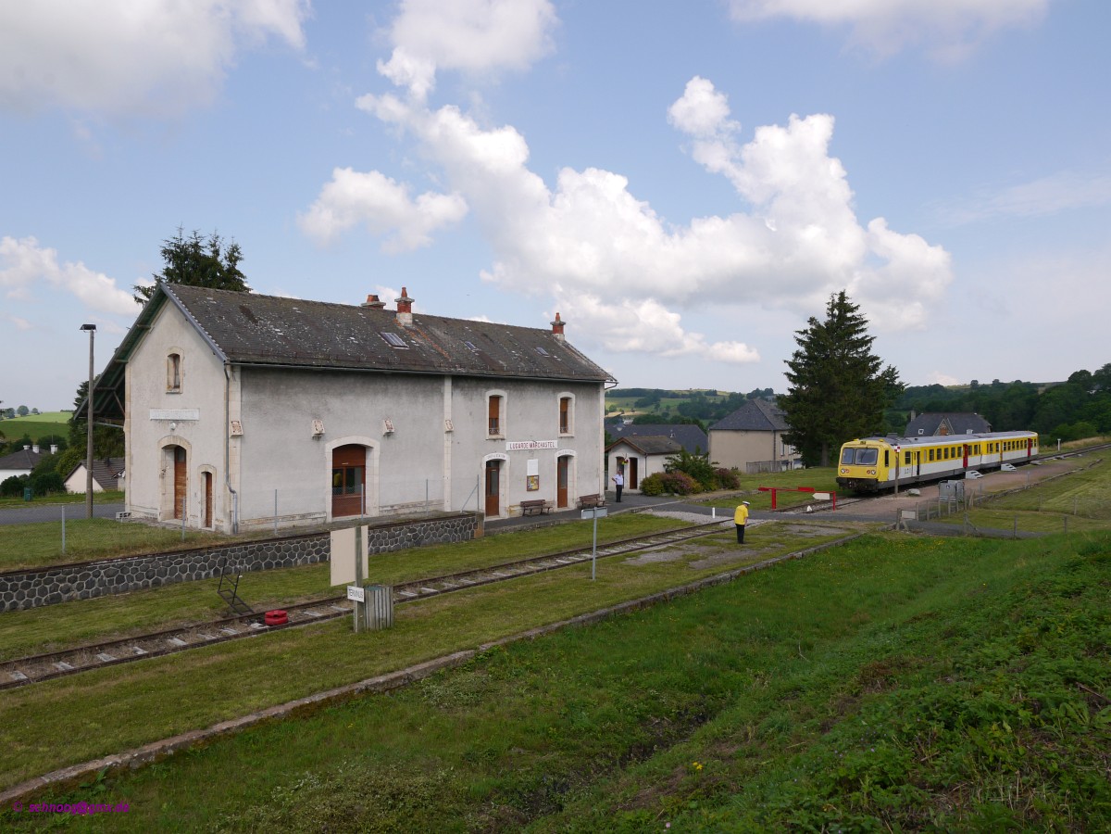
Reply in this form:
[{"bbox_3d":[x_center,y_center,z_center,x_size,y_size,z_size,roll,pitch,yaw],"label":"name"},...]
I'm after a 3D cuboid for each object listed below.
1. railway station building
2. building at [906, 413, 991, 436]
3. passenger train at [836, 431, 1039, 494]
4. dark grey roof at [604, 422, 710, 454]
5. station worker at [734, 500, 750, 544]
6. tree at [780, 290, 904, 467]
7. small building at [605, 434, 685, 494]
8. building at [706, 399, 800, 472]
[{"bbox_3d":[-8.946,-0.470,40.921,13.224,10.334,22.257,0,0,41],"label":"railway station building"},{"bbox_3d":[56.805,2.869,120.471,10.600,7.200,9.000,0,0,41],"label":"building"},{"bbox_3d":[36.053,3.284,73.710,2.880,3.800,53.000,0,0,39],"label":"passenger train"},{"bbox_3d":[12.300,2.600,94.300,15.800,3.400,8.200,0,0,22],"label":"dark grey roof"},{"bbox_3d":[7.601,4.299,33.996,0.580,1.700,0.480,0,0,41],"label":"station worker"},{"bbox_3d":[28.158,-3.776,81.980,11.700,17.468,11.700,0,0,41],"label":"tree"},{"bbox_3d":[5.989,2.986,54.937,3.700,3.400,5.100,0,0,41],"label":"small building"},{"bbox_3d":[23.309,2.221,94.223,8.397,8.371,10.300,0,0,41],"label":"building"}]

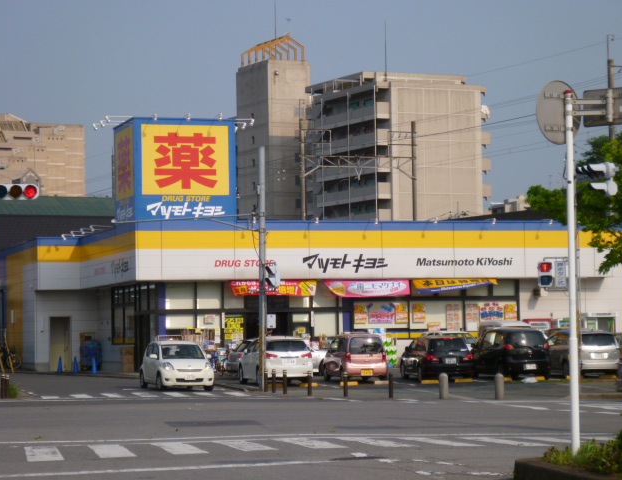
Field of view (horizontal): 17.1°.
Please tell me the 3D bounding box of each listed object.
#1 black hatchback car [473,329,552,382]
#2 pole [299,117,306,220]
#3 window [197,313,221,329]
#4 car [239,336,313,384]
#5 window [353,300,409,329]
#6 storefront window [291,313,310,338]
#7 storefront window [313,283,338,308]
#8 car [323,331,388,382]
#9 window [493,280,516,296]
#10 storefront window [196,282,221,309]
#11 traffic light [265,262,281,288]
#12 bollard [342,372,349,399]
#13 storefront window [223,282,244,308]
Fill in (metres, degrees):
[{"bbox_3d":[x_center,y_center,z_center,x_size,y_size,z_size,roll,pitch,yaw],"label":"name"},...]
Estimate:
[{"bbox_3d":[6.583,3.801,68.300,1.700,1.600,4.000,0,-3,-12],"label":"black hatchback car"},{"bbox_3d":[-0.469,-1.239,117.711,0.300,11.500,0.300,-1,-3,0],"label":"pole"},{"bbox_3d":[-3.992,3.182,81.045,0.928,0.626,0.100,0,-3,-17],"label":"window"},{"bbox_3d":[-1.236,3.900,67.199,1.710,1.580,4.580,0,-3,-12],"label":"car"},{"bbox_3d":[2.816,3.004,82.547,2.297,1.064,0.100,0,-3,-16],"label":"window"},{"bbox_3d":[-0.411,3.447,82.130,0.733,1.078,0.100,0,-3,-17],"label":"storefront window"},{"bbox_3d":[0.572,2.229,83.490,1.006,1.027,0.100,0,-3,-16],"label":"storefront window"},{"bbox_3d":[1.408,3.867,67.945,1.475,1.570,3.395,0,-3,-12],"label":"car"},{"bbox_3d":[7.949,1.998,85.246,0.965,0.658,0.100,0,-3,-16],"label":"window"},{"bbox_3d":[-3.979,2.189,81.104,0.961,1.050,0.100,0,-3,-17],"label":"storefront window"},{"bbox_3d":[-1.131,1.057,61.800,0.360,0.770,0.400,0,-3,-16],"label":"traffic light"},{"bbox_3d":[0.925,3.813,54.500,0.115,0.660,0.115,-1,-3,0],"label":"bollard"},{"bbox_3d":[-2.992,2.177,80.876,0.814,1.035,0.100,0,-3,-16],"label":"storefront window"}]

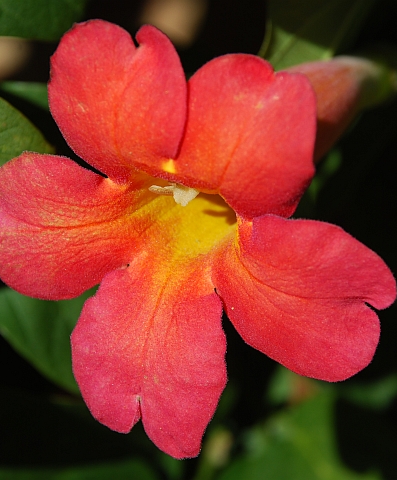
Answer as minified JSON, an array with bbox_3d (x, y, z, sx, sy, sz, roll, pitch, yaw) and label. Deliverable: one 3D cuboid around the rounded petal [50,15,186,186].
[{"bbox_3d":[-0.011,-0.019,0.501,0.019,0.024,0.007,-14,-16,5],"label":"rounded petal"}]

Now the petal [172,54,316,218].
[{"bbox_3d":[0.007,-0.014,0.501,0.020,0.022,0.007,18,-14,-8],"label":"petal"}]

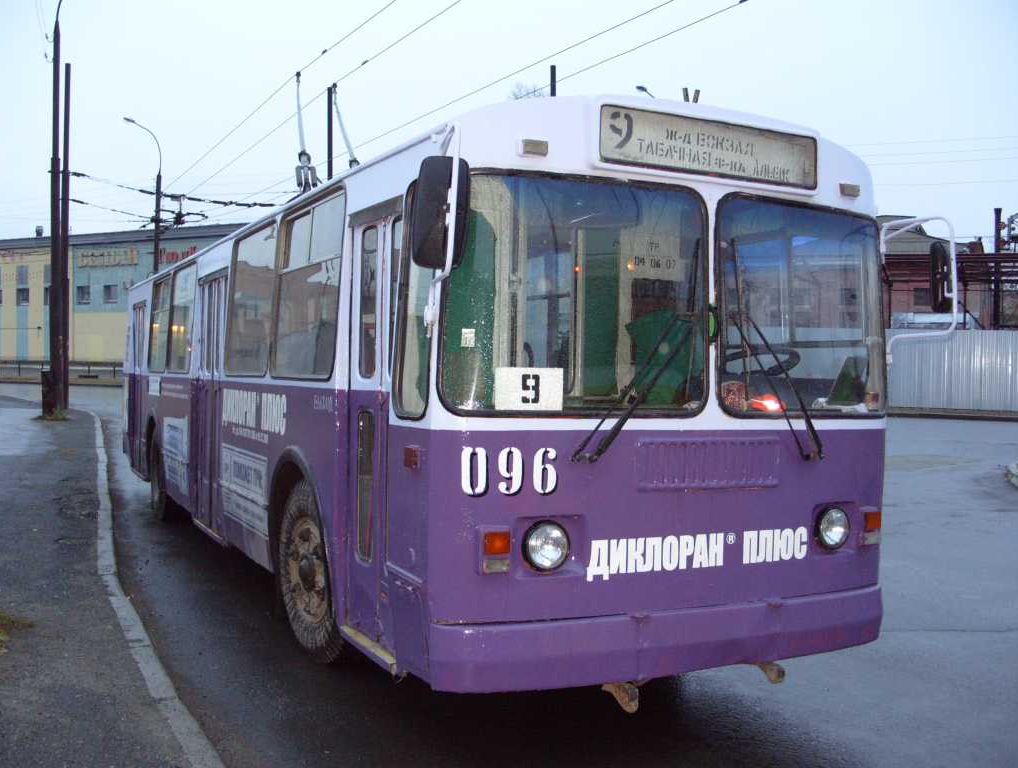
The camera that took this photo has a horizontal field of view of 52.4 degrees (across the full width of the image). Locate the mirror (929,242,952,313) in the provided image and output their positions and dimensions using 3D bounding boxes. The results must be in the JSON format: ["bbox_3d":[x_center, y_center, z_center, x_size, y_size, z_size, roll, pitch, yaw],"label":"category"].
[{"bbox_3d":[2.289,-0.565,5.493,0.075,0.370,0.190,2,1,38],"label":"mirror"}]

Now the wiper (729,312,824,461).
[{"bbox_3d":[1.236,-0.004,4.779,0.160,0.810,0.080,-35,16,-21],"label":"wiper"}]

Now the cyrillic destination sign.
[{"bbox_3d":[0.917,-1.056,4.684,1.190,0.250,0.060,1,1,-26],"label":"cyrillic destination sign"}]

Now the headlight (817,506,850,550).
[{"bbox_3d":[1.577,0.700,5.032,0.200,0.207,0.085,1,1,-26],"label":"headlight"}]

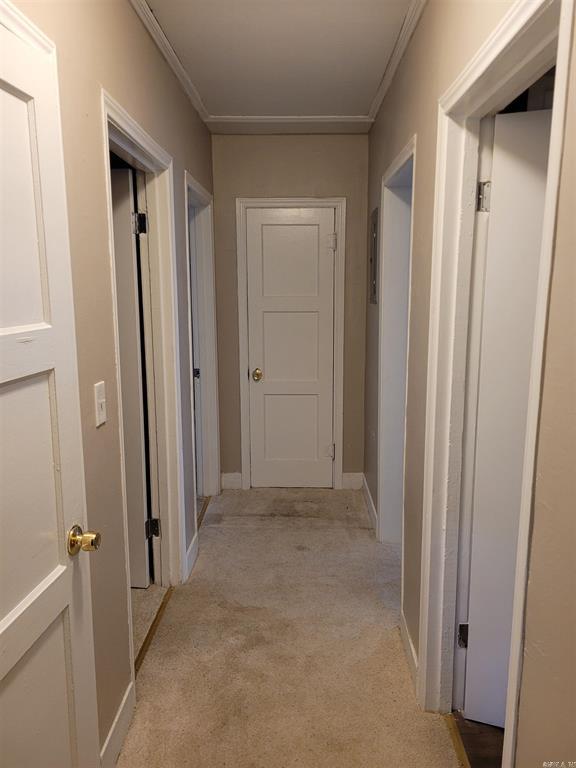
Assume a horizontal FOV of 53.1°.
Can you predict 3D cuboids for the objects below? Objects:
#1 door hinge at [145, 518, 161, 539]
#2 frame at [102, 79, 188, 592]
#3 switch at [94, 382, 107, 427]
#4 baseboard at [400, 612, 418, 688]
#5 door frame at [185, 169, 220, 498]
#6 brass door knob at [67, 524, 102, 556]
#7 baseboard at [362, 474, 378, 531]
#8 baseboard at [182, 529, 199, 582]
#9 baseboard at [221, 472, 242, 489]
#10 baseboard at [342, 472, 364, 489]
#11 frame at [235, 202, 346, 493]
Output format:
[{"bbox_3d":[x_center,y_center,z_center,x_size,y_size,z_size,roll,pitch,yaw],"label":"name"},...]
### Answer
[{"bbox_3d":[-0.670,0.718,2.853,0.068,0.097,0.030,0,10,2],"label":"door hinge"},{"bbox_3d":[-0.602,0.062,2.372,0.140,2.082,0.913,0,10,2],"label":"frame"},{"bbox_3d":[-0.562,0.062,1.728,0.012,0.122,0.076,0,10,2],"label":"switch"},{"bbox_3d":[0.489,1.058,2.344,0.016,0.121,0.398,0,10,2],"label":"baseboard"},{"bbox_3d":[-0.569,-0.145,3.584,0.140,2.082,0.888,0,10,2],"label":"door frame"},{"bbox_3d":[-0.508,0.403,1.464,0.064,0.068,0.068,1,10,6],"label":"brass door knob"},{"bbox_3d":[0.530,0.801,3.847,0.016,0.121,0.874,0,10,2],"label":"baseboard"},{"bbox_3d":[-0.522,0.924,3.148,0.016,0.121,0.329,0,10,2],"label":"baseboard"},{"bbox_3d":[-0.423,0.727,4.296,0.153,0.121,0.016,0,10,2],"label":"baseboard"},{"bbox_3d":[0.479,0.728,4.272,0.142,0.121,0.016,0,10,2],"label":"baseboard"},{"bbox_3d":[0.028,-0.247,4.162,0.754,2.083,0.110,0,10,2],"label":"frame"}]

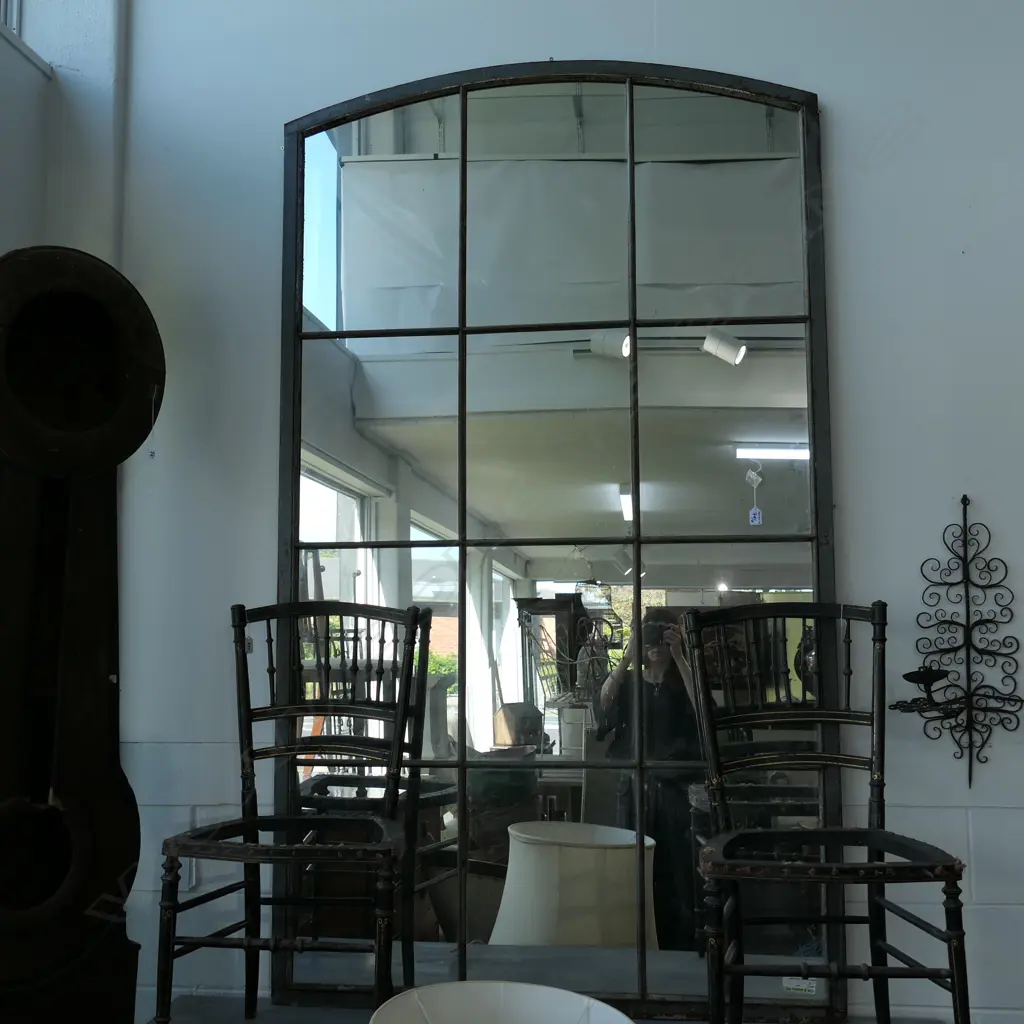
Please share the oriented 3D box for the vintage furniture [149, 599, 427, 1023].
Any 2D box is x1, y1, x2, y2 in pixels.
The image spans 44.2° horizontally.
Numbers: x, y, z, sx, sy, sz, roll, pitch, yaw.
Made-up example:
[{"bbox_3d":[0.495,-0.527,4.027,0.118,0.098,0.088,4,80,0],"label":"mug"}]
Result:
[{"bbox_3d":[-0.410,0.603,2.469,0.420,0.856,0.465,-1,-6,4],"label":"vintage furniture"}]

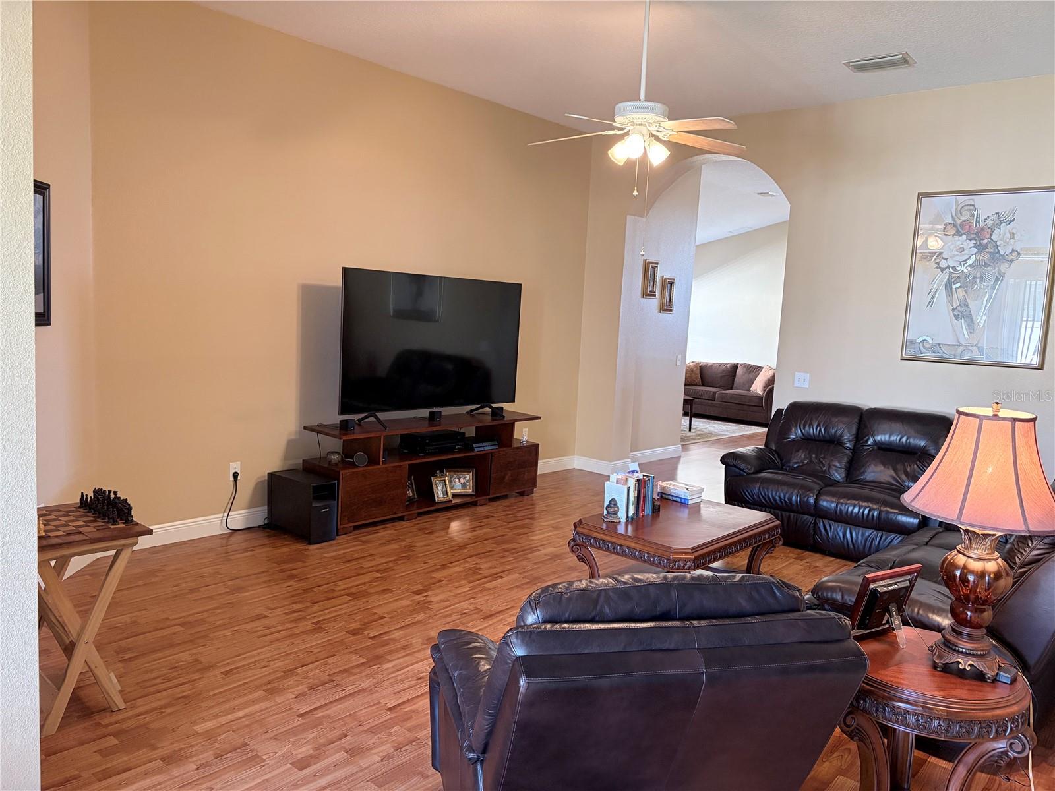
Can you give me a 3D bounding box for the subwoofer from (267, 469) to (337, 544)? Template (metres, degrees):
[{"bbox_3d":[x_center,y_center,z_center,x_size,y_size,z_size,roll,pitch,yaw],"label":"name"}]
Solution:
[{"bbox_3d":[-1.497,0.733,5.263,0.460,0.401,0.200,7,8,37],"label":"subwoofer"}]

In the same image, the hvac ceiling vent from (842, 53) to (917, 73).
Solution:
[{"bbox_3d":[2.314,-2.176,5.209,0.406,0.025,0.262,8,8,41],"label":"hvac ceiling vent"}]

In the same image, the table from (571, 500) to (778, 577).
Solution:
[{"bbox_3d":[0.834,0.908,4.388,0.718,0.468,1.108,8,8,41],"label":"table"}]

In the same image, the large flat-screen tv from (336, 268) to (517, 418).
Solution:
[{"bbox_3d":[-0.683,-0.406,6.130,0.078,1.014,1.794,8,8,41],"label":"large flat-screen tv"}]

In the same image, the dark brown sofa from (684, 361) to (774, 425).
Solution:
[{"bbox_3d":[3.230,-0.069,12.748,2.059,0.874,0.952,8,8,41],"label":"dark brown sofa"}]

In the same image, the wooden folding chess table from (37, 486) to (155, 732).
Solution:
[{"bbox_3d":[-1.749,0.816,3.001,0.554,0.690,0.429,8,8,41],"label":"wooden folding chess table"}]

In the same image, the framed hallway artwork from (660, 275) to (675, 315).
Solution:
[{"bbox_3d":[1.488,-1.066,8.432,0.037,0.379,0.242,8,8,41],"label":"framed hallway artwork"}]

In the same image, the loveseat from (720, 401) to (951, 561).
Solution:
[{"bbox_3d":[2.251,0.591,5.636,1.466,0.975,0.952,7,8,36],"label":"loveseat"}]

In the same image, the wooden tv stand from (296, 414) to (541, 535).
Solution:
[{"bbox_3d":[-0.752,0.534,6.181,0.468,0.674,2.025,8,8,41],"label":"wooden tv stand"}]

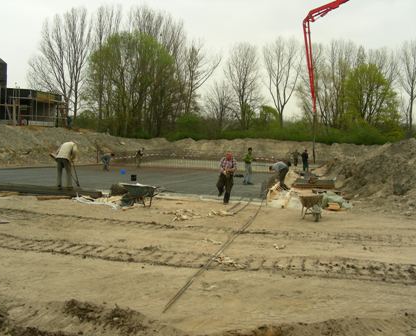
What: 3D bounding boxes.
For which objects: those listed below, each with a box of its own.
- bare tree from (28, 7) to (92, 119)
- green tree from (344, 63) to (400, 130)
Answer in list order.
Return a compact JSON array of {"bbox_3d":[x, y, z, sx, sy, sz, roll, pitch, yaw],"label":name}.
[{"bbox_3d":[-19.495,-13.019,65.000,8.400,16.300,7.800,0,3,0],"label":"bare tree"},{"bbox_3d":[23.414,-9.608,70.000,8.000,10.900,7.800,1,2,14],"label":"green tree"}]

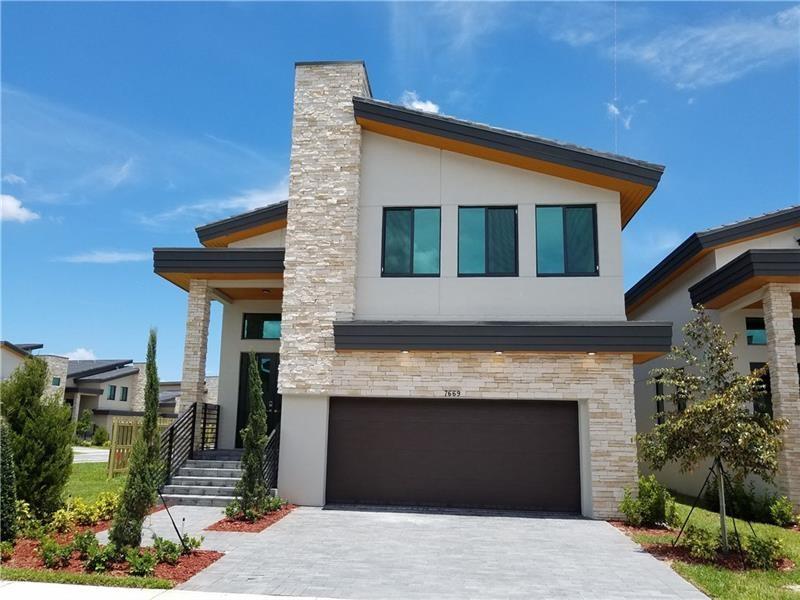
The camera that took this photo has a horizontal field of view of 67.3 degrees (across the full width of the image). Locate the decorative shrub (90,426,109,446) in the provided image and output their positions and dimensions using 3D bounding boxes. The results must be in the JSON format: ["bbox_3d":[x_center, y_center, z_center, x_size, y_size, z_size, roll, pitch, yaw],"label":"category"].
[{"bbox_3d":[-14.931,6.780,29.856,0.943,0.967,0.943,0,-11,6],"label":"decorative shrub"}]

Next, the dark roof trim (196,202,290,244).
[{"bbox_3d":[-3.780,-1.829,14.586,2.257,1.022,0.400,0,-11,6],"label":"dark roof trim"}]

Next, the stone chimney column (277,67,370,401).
[{"bbox_3d":[-1.529,-1.525,13.296,1.511,7.181,1.500,0,-9,7],"label":"stone chimney column"}]

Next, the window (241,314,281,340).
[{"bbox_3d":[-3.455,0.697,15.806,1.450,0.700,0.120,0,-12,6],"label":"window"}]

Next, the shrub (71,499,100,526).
[{"bbox_3d":[-5.128,3.398,9.781,0.460,0.400,0.460,0,-12,6],"label":"shrub"}]

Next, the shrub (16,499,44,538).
[{"bbox_3d":[-5.379,3.148,8.759,0.420,0.500,0.420,0,-12,6],"label":"shrub"}]

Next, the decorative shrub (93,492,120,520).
[{"bbox_3d":[-4.994,3.524,10.258,0.467,0.455,0.467,0,-11,6],"label":"decorative shrub"}]

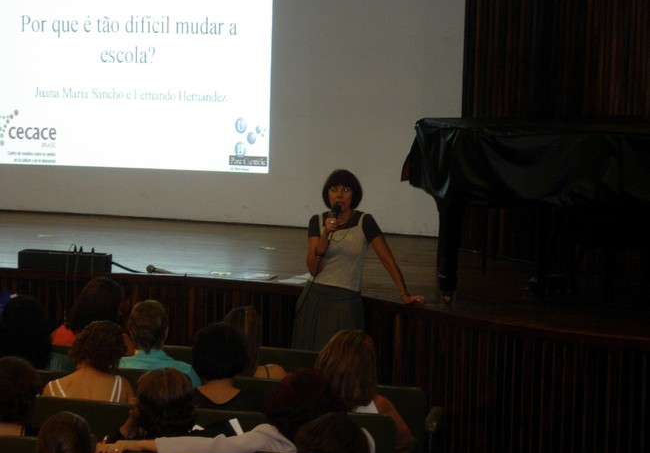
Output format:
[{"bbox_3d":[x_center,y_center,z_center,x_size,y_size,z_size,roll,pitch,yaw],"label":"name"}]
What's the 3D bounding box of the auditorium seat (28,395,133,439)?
[{"bbox_3d":[-0.983,1.165,9.420,0.540,0.870,0.600,3,5,14],"label":"auditorium seat"}]

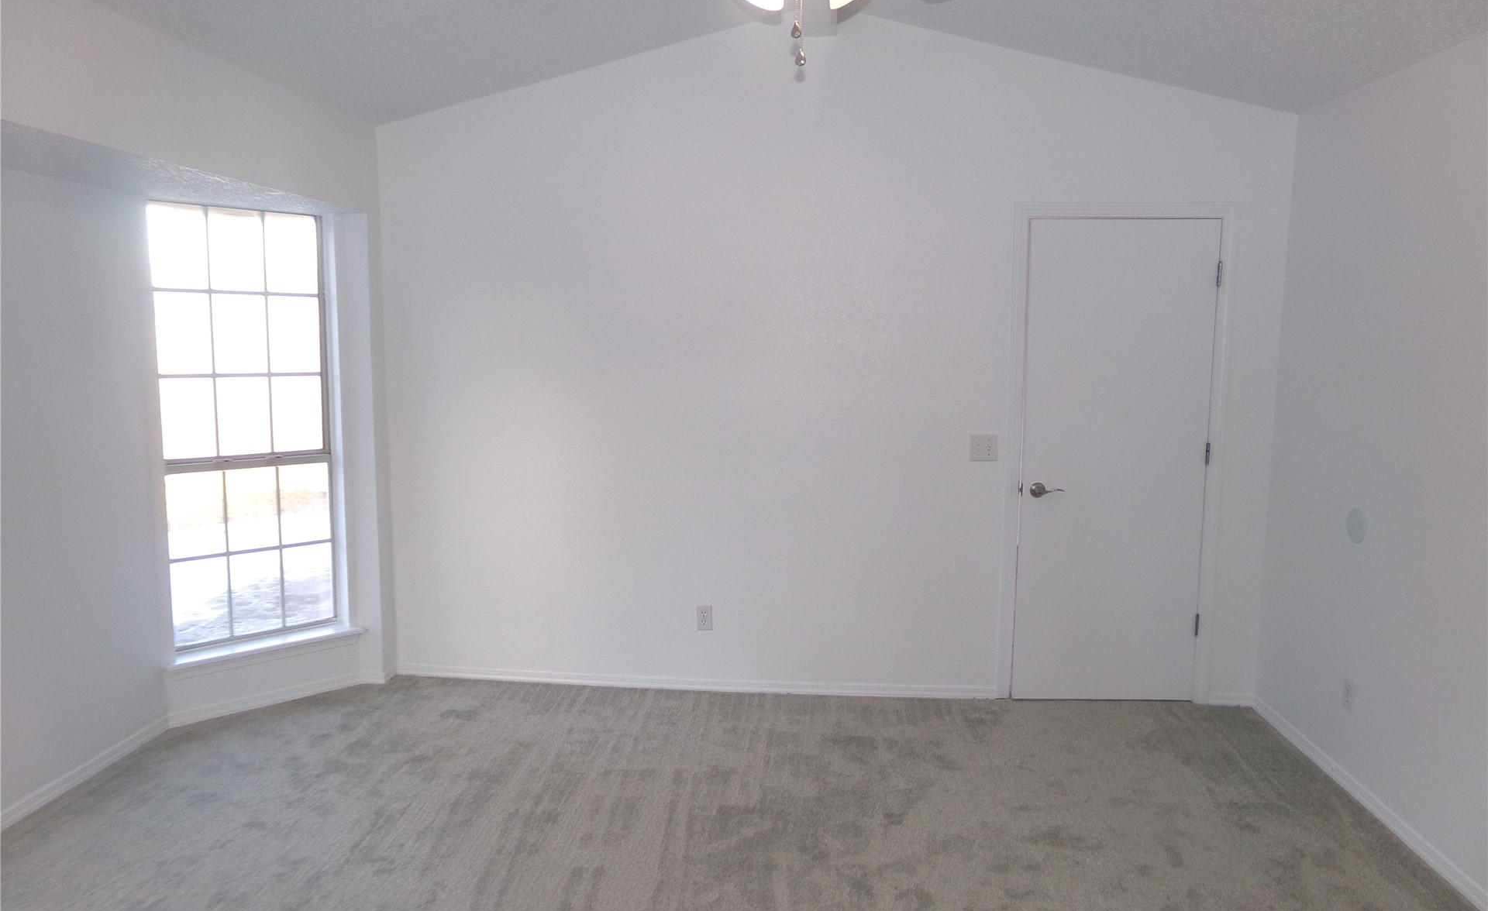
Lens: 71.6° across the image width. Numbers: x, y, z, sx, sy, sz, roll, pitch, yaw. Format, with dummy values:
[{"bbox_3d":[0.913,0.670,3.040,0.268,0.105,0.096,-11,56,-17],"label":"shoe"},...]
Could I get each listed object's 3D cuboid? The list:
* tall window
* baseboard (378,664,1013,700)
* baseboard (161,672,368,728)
[{"bbox_3d":[-2.066,-0.118,4.304,0.676,1.777,0.060,-6,10,-42],"label":"tall window"},{"bbox_3d":[-0.246,1.010,4.614,2.703,0.057,0.015,1,7,5],"label":"baseboard"},{"bbox_3d":[-2.012,1.031,4.369,0.767,0.057,0.015,-6,10,-42],"label":"baseboard"}]

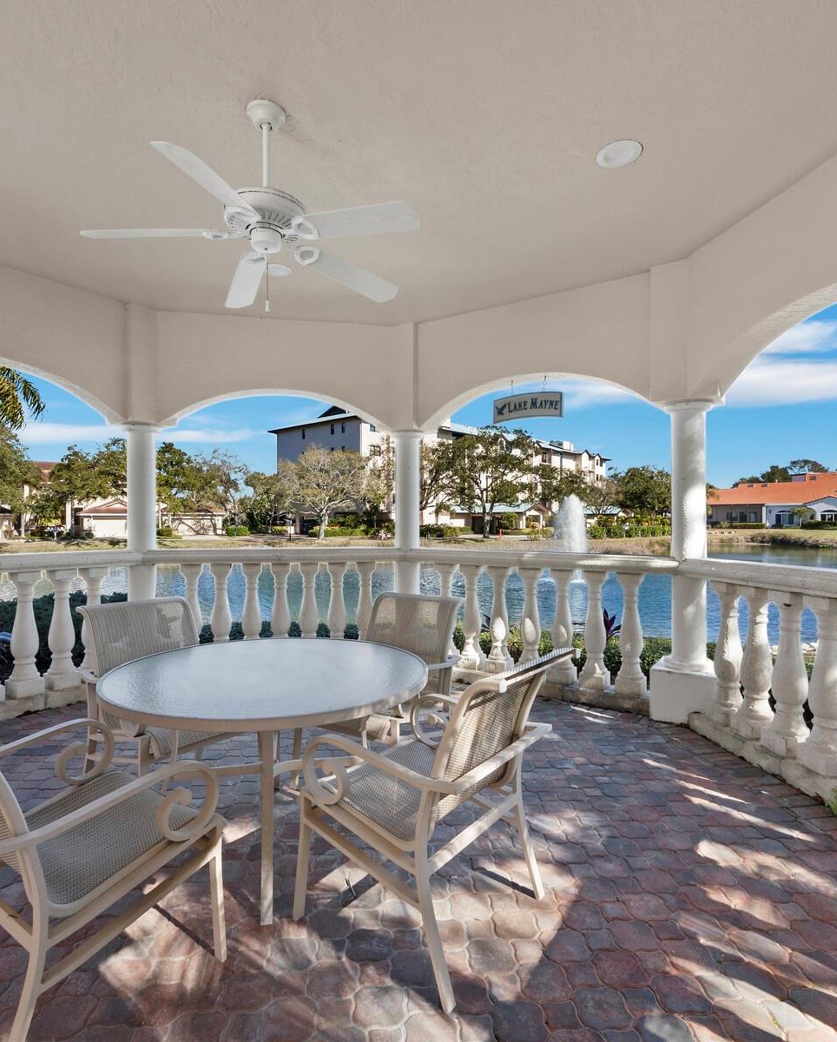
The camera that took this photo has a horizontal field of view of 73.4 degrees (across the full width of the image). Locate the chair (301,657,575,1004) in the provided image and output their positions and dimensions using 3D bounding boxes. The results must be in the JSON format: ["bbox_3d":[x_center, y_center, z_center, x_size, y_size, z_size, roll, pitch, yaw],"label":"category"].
[{"bbox_3d":[0.072,0.880,1.885,0.750,0.900,0.640,0,0,36],"label":"chair"}]

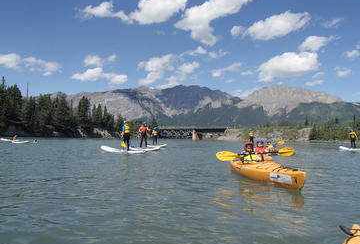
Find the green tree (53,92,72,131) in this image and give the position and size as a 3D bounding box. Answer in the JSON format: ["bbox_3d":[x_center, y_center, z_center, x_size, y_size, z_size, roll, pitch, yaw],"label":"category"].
[{"bbox_3d":[-37.122,-2.843,92.000,5.800,12.300,5.800,0,-3,0],"label":"green tree"}]

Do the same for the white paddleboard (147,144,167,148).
[{"bbox_3d":[-1.933,2.078,24.800,0.780,0.200,3.100,3,-4,-37],"label":"white paddleboard"}]

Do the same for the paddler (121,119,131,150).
[{"bbox_3d":[-3.069,0.777,16.400,0.500,1.740,0.600,-2,-4,44],"label":"paddler"}]

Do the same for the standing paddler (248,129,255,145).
[{"bbox_3d":[6.771,1.520,27.500,0.580,1.740,0.480,1,-3,-9],"label":"standing paddler"}]

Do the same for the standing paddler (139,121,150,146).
[{"bbox_3d":[-2.328,0.826,19.100,0.700,1.720,0.500,2,-3,-30],"label":"standing paddler"}]

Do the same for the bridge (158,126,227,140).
[{"bbox_3d":[4.533,4.863,120.000,29.500,5.100,5.000,0,-3,0],"label":"bridge"}]

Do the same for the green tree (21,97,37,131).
[{"bbox_3d":[-44.742,-2.658,86.000,4.600,10.400,4.600,0,-3,0],"label":"green tree"}]

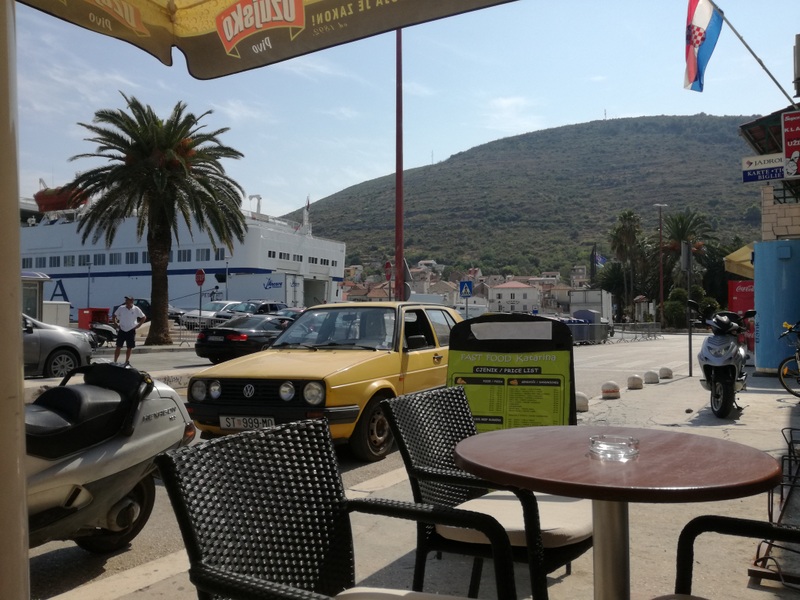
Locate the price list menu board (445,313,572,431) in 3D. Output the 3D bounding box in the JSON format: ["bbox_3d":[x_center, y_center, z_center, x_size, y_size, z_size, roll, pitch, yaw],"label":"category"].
[{"bbox_3d":[0.566,0.614,3.220,0.660,1.100,0.550,-1,-2,11],"label":"price list menu board"}]

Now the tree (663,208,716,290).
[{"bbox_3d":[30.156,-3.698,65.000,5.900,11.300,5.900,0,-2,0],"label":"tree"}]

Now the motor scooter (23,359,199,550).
[{"bbox_3d":[-1.812,0.663,2.732,0.740,1.240,1.980,-1,-2,31],"label":"motor scooter"}]

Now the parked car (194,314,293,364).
[{"bbox_3d":[-3.472,1.039,17.025,1.790,1.380,4.550,-1,-2,25],"label":"parked car"}]

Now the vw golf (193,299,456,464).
[{"bbox_3d":[-0.382,0.715,6.735,1.670,1.415,3.990,-1,-2,24],"label":"vw golf"}]

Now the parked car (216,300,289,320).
[{"bbox_3d":[-7.706,0.768,32.600,1.820,1.600,4.500,-1,-2,15],"label":"parked car"}]

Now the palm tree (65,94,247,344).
[{"bbox_3d":[-10.697,-3.522,27.300,7.900,10.900,7.900,0,-2,0],"label":"palm tree"}]

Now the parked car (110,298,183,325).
[{"bbox_3d":[-13.556,0.725,33.500,4.300,1.480,1.750,0,-2,6],"label":"parked car"}]

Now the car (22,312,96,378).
[{"bbox_3d":[-7.552,0.797,11.077,1.790,1.520,4.300,-1,-2,30],"label":"car"}]

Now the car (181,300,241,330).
[{"bbox_3d":[-9.453,0.780,31.800,1.760,1.470,4.300,-1,-2,14],"label":"car"}]

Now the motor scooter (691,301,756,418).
[{"bbox_3d":[3.838,0.675,7.403,0.720,1.260,1.850,-1,-2,31],"label":"motor scooter"}]

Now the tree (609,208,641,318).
[{"bbox_3d":[23.851,-3.438,66.000,3.700,11.900,3.700,0,-2,0],"label":"tree"}]

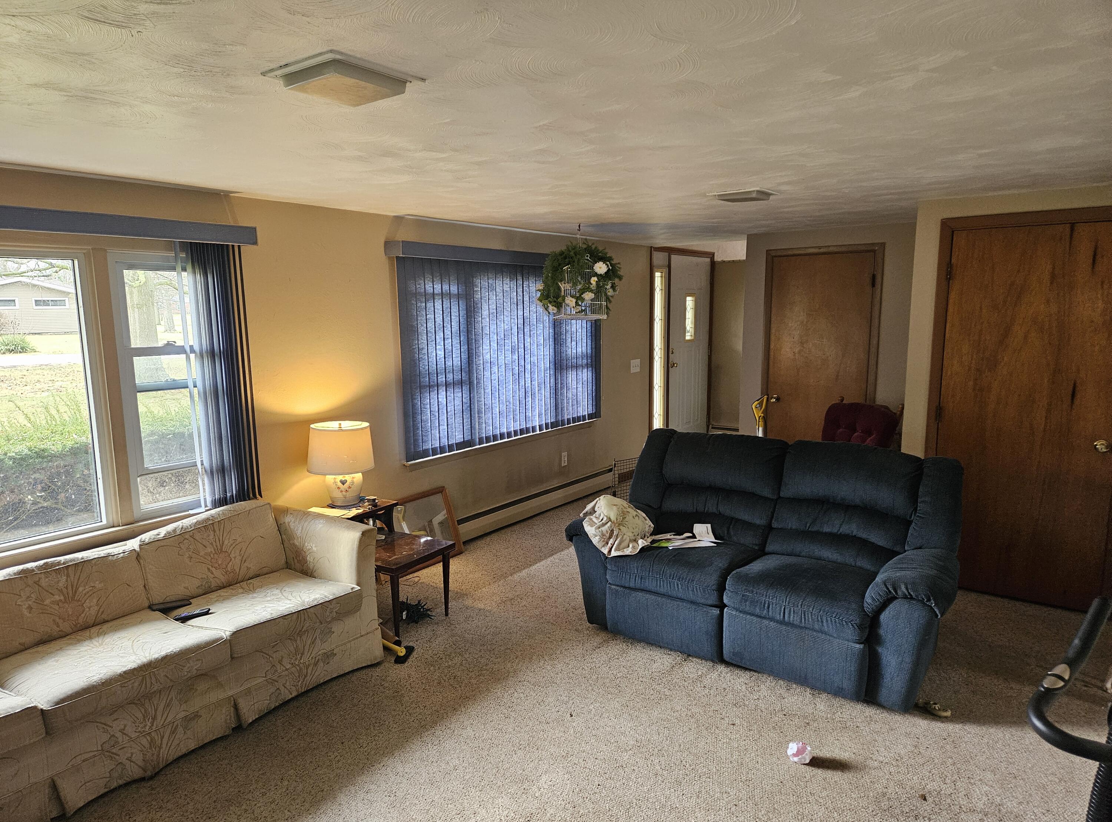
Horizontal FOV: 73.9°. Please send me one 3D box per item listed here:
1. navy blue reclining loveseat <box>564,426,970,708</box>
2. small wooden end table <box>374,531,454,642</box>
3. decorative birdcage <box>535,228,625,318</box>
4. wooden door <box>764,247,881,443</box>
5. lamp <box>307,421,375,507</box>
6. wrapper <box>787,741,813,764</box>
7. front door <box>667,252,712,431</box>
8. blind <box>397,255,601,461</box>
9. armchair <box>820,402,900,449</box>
[{"bbox_3d":[1.026,0.633,3.647,1.670,0.950,0.980,5,10,34],"label":"navy blue reclining loveseat"},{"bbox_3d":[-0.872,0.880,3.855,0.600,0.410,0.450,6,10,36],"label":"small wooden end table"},{"bbox_3d":[0.167,-0.977,5.257,0.580,0.630,0.380,0,8,2],"label":"decorative birdcage"},{"bbox_3d":[2.079,-0.232,5.888,0.810,2.030,0.060,6,10,36],"label":"wooden door"},{"bbox_3d":[-1.145,0.293,3.998,0.370,0.430,0.370,0,8,0],"label":"lamp"},{"bbox_3d":[0.870,1.216,2.632,0.085,0.080,0.085,3,9,19],"label":"wrapper"},{"bbox_3d":[1.439,-0.575,7.941,0.060,2.100,0.930,6,10,36],"label":"front door"},{"bbox_3d":[-0.300,-0.445,5.546,0.120,1.300,2.300,6,10,36],"label":"blind"},{"bbox_3d":[1.857,0.444,4.850,0.780,0.990,0.640,-6,10,-36],"label":"armchair"}]

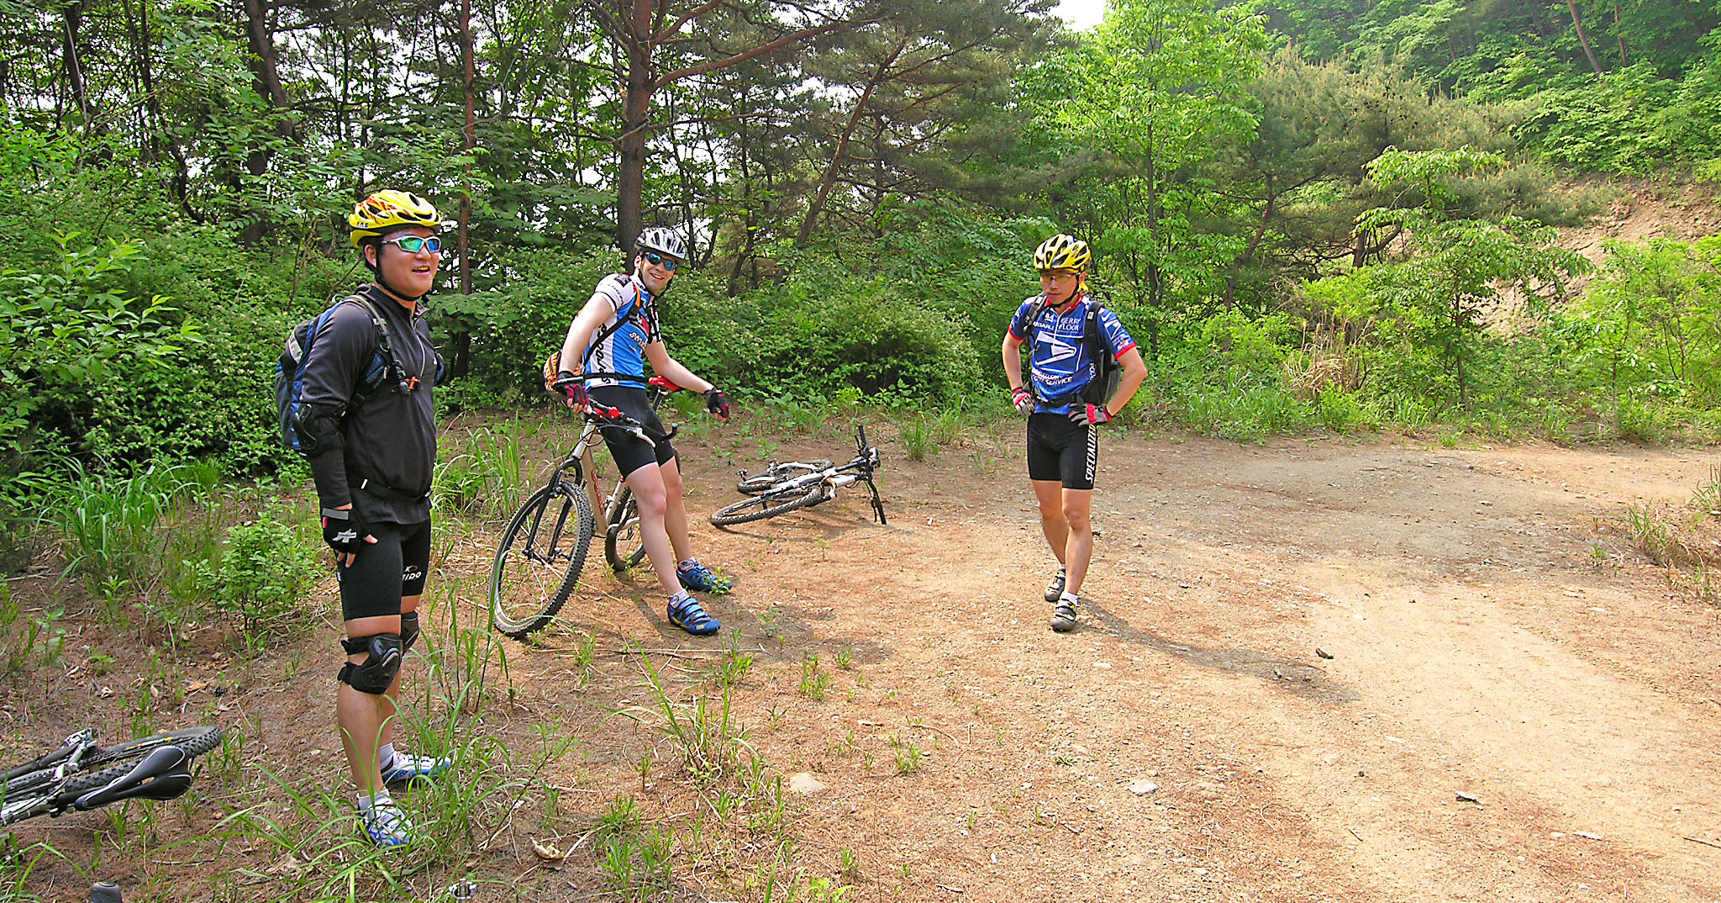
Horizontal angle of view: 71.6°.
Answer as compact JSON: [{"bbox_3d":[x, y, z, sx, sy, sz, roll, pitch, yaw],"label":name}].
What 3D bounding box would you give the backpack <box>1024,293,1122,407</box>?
[{"bbox_3d":[0.957,-0.456,5.360,0.320,0.480,0.280,5,10,31],"label":"backpack"}]

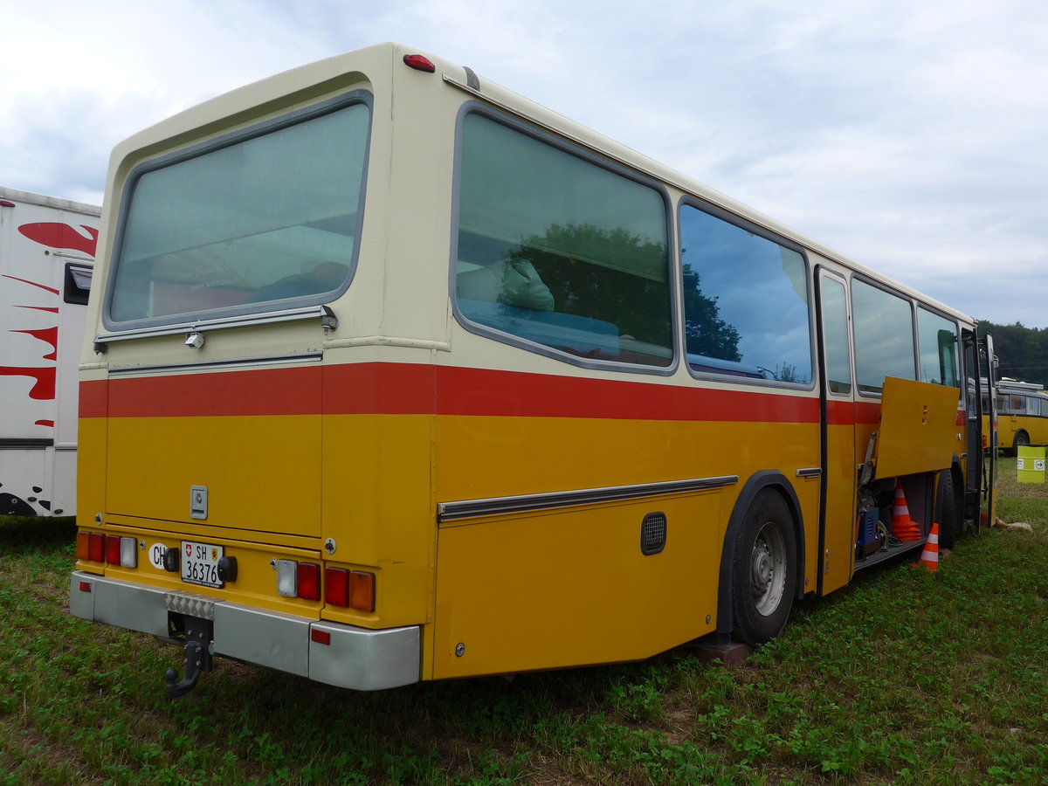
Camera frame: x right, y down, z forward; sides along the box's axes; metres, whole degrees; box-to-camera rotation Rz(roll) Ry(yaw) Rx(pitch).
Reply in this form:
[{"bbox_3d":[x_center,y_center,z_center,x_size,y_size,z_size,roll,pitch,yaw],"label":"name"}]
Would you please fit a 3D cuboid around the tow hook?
[{"bbox_3d":[-1.415,1.103,3.661,0.180,0.305,0.190,-2,-3,38],"label":"tow hook"}]

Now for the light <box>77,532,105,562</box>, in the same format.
[{"bbox_3d":[-2.098,0.745,4.272,0.239,0.132,0.028,-2,-3,38],"label":"light"}]

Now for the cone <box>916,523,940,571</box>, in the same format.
[{"bbox_3d":[4.074,1.542,8.780,0.272,0.480,0.272,7,-3,-22],"label":"cone"}]

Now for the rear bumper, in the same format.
[{"bbox_3d":[-1.321,0.965,3.748,2.210,0.204,0.220,-2,-3,38],"label":"rear bumper"}]

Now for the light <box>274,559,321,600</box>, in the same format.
[{"bbox_3d":[-0.839,0.702,3.294,0.235,0.132,0.028,-2,-3,38],"label":"light"}]

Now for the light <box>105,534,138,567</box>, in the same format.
[{"bbox_3d":[-1.865,0.737,4.090,0.259,0.132,0.028,-2,-3,38],"label":"light"}]

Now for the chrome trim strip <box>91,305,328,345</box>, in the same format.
[{"bbox_3d":[-1.387,-0.273,3.742,1.690,0.041,0.060,-2,-3,38],"label":"chrome trim strip"}]

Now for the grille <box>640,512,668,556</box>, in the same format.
[{"bbox_3d":[0.662,0.718,4.479,0.020,0.215,0.265,-2,-3,38],"label":"grille"}]

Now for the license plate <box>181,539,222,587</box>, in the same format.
[{"bbox_3d":[-1.352,0.719,3.686,0.312,0.172,0.020,-2,-3,38],"label":"license plate"}]

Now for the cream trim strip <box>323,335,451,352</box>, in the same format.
[{"bbox_3d":[-0.521,-0.178,3.281,0.360,0.038,0.330,-2,-3,38],"label":"cream trim strip"}]

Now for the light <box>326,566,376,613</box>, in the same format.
[{"bbox_3d":[-0.609,0.694,3.115,0.243,0.132,0.028,-2,-3,38],"label":"light"}]

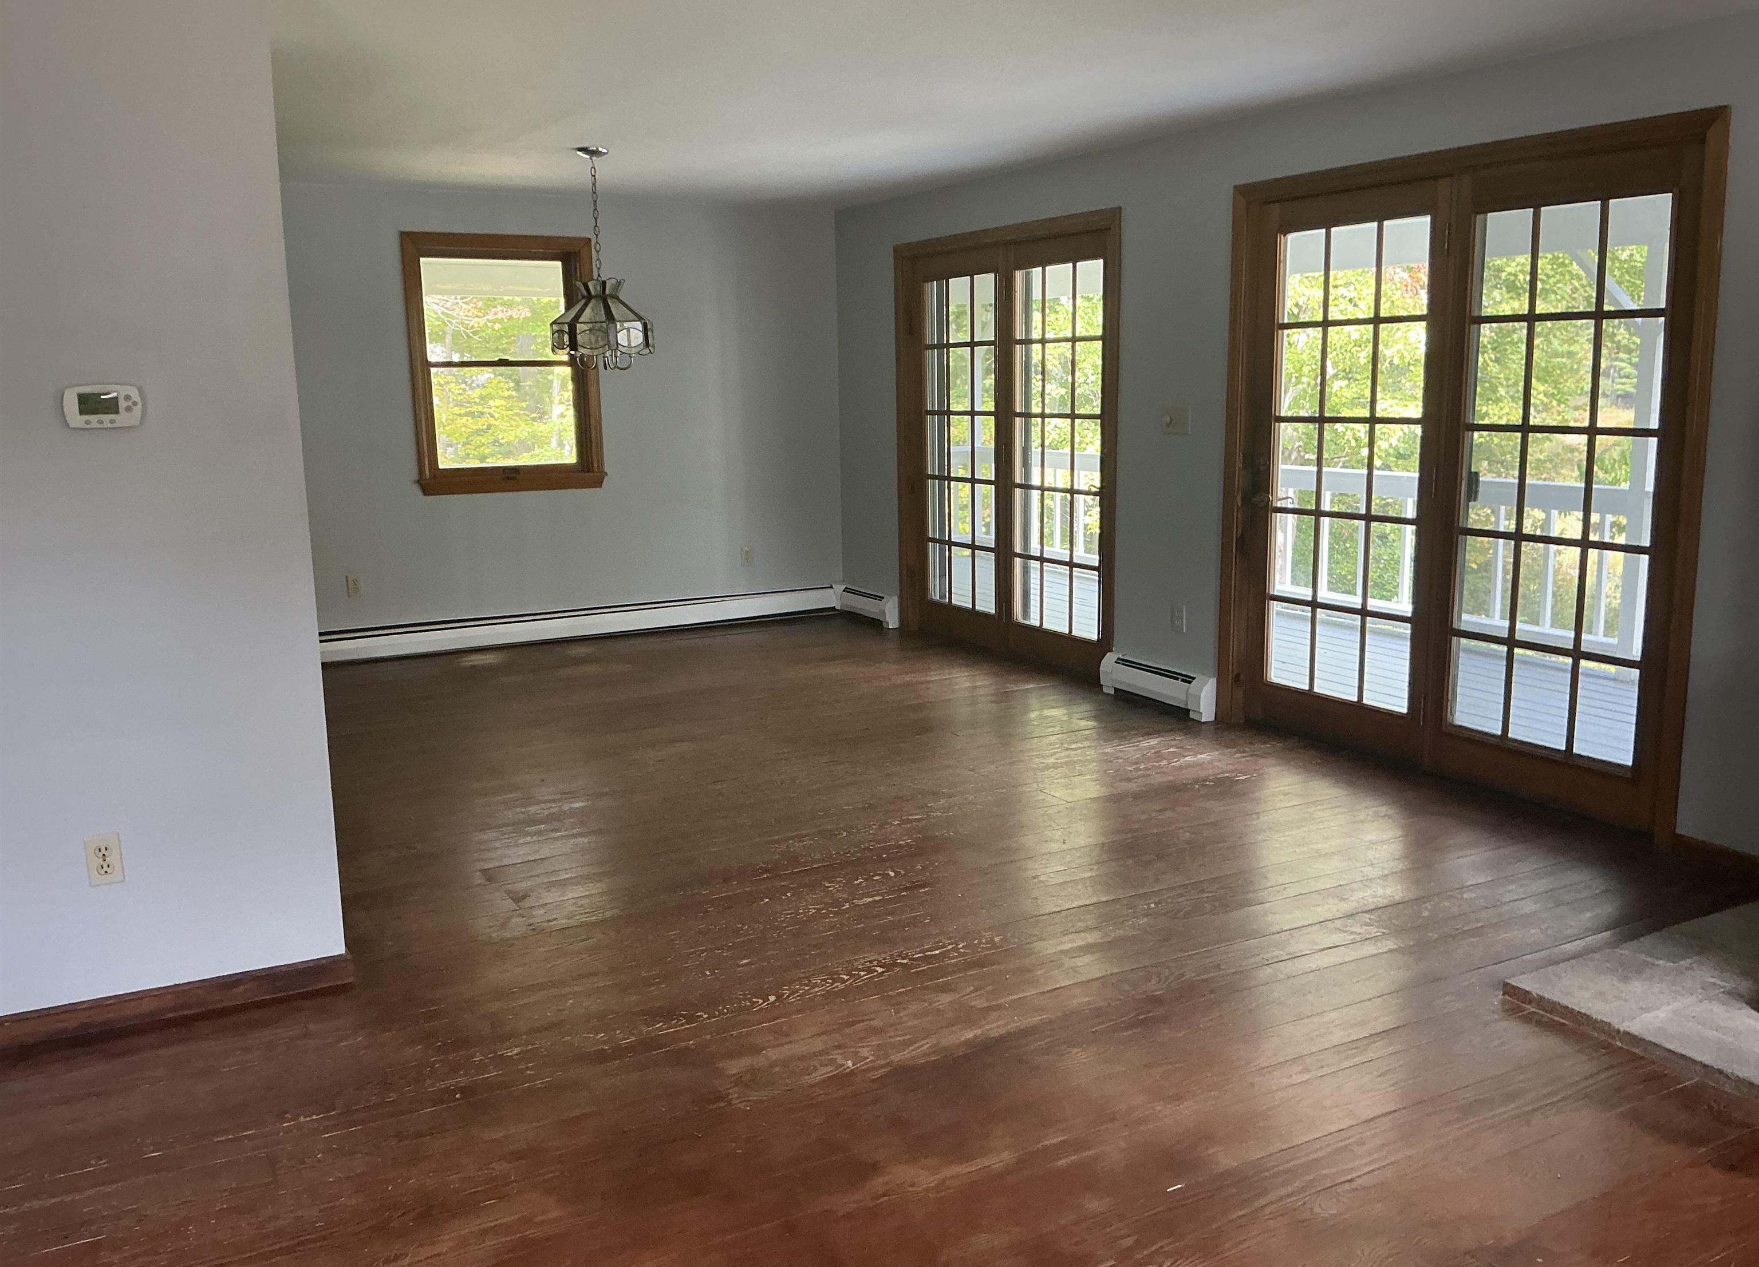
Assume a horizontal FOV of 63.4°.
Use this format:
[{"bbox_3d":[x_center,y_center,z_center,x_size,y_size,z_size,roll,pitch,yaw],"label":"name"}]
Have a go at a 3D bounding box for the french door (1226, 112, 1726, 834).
[{"bbox_3d":[1.919,-0.546,4.951,0.120,2.143,1.919,-7,12,-30],"label":"french door"}]

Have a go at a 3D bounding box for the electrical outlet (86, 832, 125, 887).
[{"bbox_3d":[-1.740,0.508,3.197,0.070,0.114,0.008,-7,12,-30],"label":"electrical outlet"}]

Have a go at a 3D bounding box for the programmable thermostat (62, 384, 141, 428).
[{"bbox_3d":[-1.664,-0.485,3.047,0.148,0.090,0.036,-7,12,-30],"label":"programmable thermostat"}]

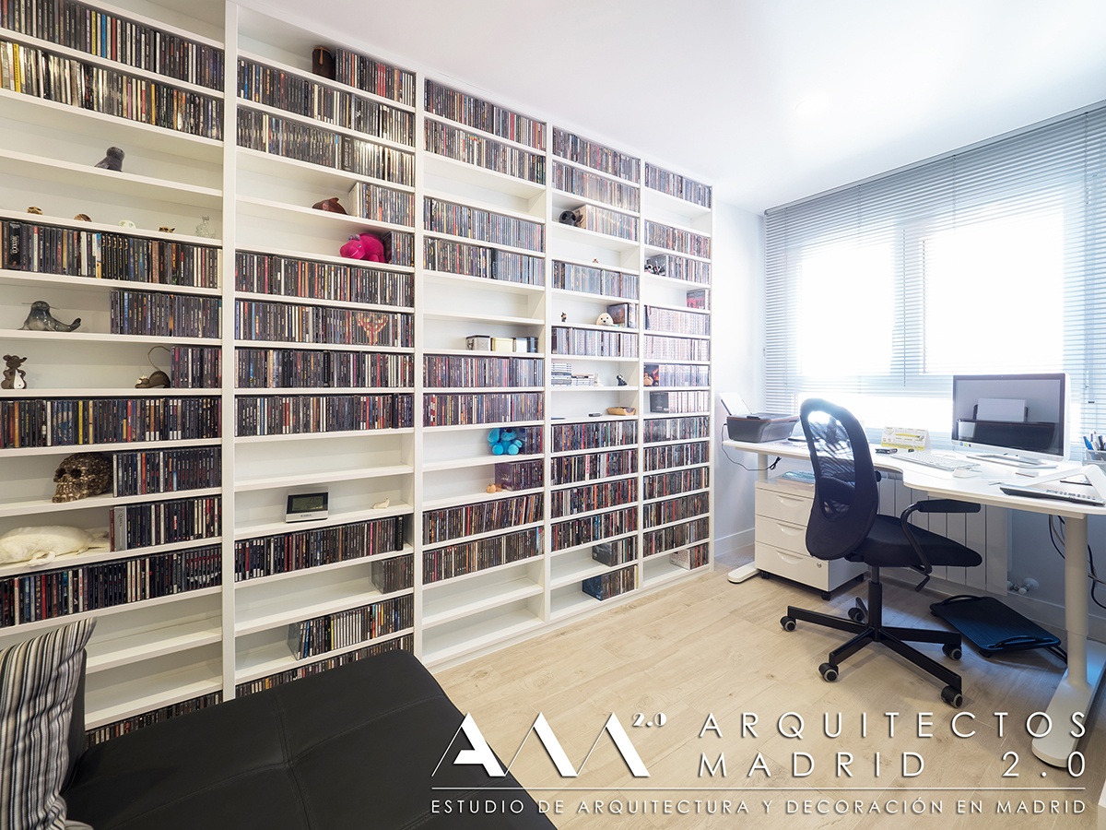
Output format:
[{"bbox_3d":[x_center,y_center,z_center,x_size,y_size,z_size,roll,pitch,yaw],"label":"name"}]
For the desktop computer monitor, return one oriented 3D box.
[{"bbox_3d":[2.235,0.020,2.210,0.170,0.425,0.555,0,2,2],"label":"desktop computer monitor"}]

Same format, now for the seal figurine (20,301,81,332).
[{"bbox_3d":[-1.427,-0.277,1.270,0.080,0.088,0.102,0,2,-8],"label":"seal figurine"}]

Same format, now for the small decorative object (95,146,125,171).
[{"bbox_3d":[-1.315,-0.756,1.325,0.066,0.082,0.050,0,2,-3],"label":"small decorative object"}]

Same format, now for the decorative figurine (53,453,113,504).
[{"bbox_3d":[-1.381,0.186,1.318,0.097,0.132,0.137,0,2,3],"label":"decorative figurine"}]

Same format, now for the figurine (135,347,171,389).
[{"bbox_3d":[-1.235,-0.147,1.384,0.095,0.130,0.050,-2,3,-40],"label":"figurine"}]

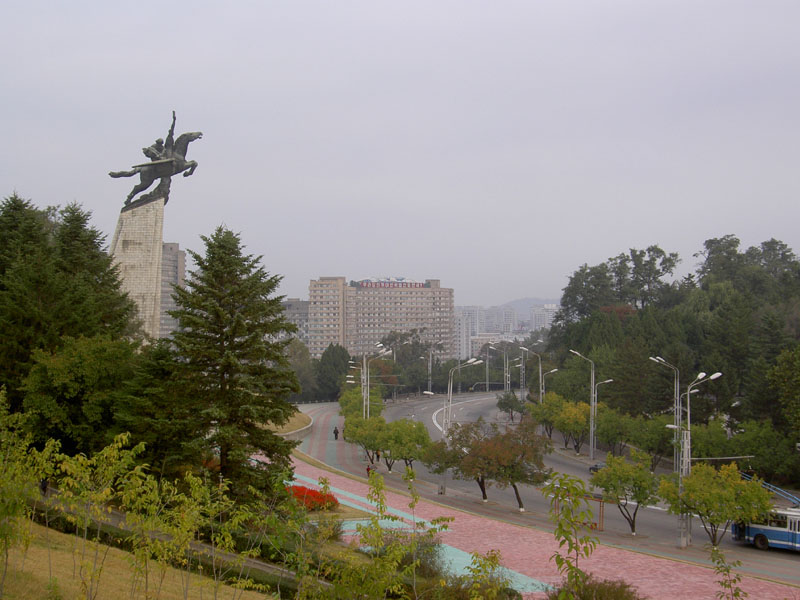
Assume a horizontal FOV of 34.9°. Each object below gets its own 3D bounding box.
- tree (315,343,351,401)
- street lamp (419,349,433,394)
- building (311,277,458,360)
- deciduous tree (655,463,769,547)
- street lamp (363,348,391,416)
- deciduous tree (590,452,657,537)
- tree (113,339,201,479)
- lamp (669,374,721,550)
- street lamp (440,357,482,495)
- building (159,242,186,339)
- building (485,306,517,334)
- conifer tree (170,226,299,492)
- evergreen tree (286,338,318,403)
[{"bbox_3d":[-13.072,14.243,248.000,7.300,11.900,7.200,0,-1,0],"label":"tree"},{"bbox_3d":[5.785,16.031,285.000,3.200,11.200,0.800,0,0,14],"label":"street lamp"},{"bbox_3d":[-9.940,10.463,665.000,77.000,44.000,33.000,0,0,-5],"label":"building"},{"bbox_3d":[22.736,14.809,91.600,8.100,6.200,7.600,0,-1,0],"label":"deciduous tree"},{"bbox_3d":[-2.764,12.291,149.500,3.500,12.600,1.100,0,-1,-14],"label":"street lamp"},{"bbox_3d":[17.220,14.766,97.500,5.300,6.500,5.200,0,0,0],"label":"deciduous tree"},{"bbox_3d":[-23.275,10.702,122.000,8.800,14.000,8.400,0,-1,0],"label":"tree"},{"bbox_3d":[21.171,11.581,92.000,4.000,12.700,1.200,0,-1,-35],"label":"lamp"},{"bbox_3d":[5.806,11.848,120.000,3.700,13.000,1.000,0,-1,-22],"label":"street lamp"},{"bbox_3d":[-123.845,1.337,680.000,22.000,63.000,22.000,0,-1,-3],"label":"building"},{"bbox_3d":[122.551,25.608,1550.000,39.000,37.000,22.000,0,0,0],"label":"building"},{"bbox_3d":[-12.145,4.426,93.000,9.400,19.700,9.400,0,0,-11],"label":"conifer tree"},{"bbox_3d":[-19.023,13.853,248.000,6.300,12.800,6.300,0,0,0],"label":"evergreen tree"}]

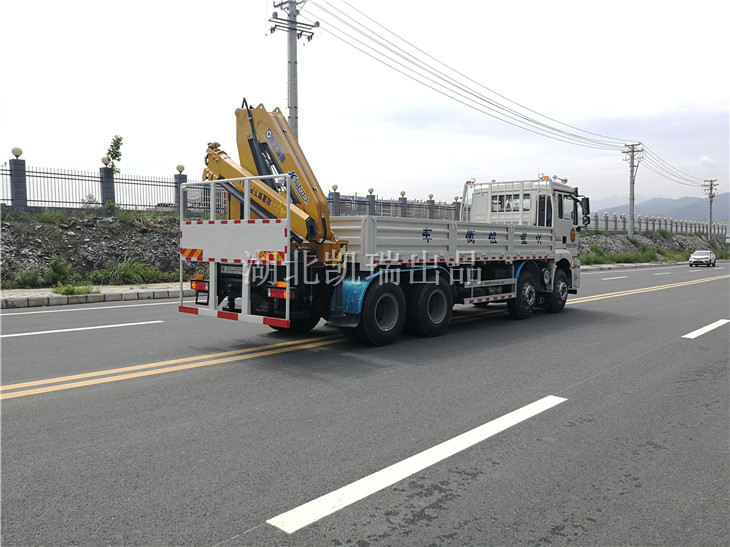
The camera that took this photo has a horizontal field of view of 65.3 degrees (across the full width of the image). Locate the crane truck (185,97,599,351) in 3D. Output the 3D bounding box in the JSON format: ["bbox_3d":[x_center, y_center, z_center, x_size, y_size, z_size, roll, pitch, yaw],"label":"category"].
[{"bbox_3d":[1.489,-0.891,12.029,2.626,3.858,10.454,3,3,41],"label":"crane truck"}]

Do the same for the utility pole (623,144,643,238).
[{"bbox_3d":[30.581,-9.469,65.058,2.200,10.800,0.600,2,3,42],"label":"utility pole"}]

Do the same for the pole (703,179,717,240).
[{"bbox_3d":[59.379,-10.894,97.596,2.200,10.460,0.600,2,3,42],"label":"pole"}]

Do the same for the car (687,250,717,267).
[{"bbox_3d":[36.950,-1.610,62.250,1.830,1.650,4.500,2,3,42],"label":"car"}]

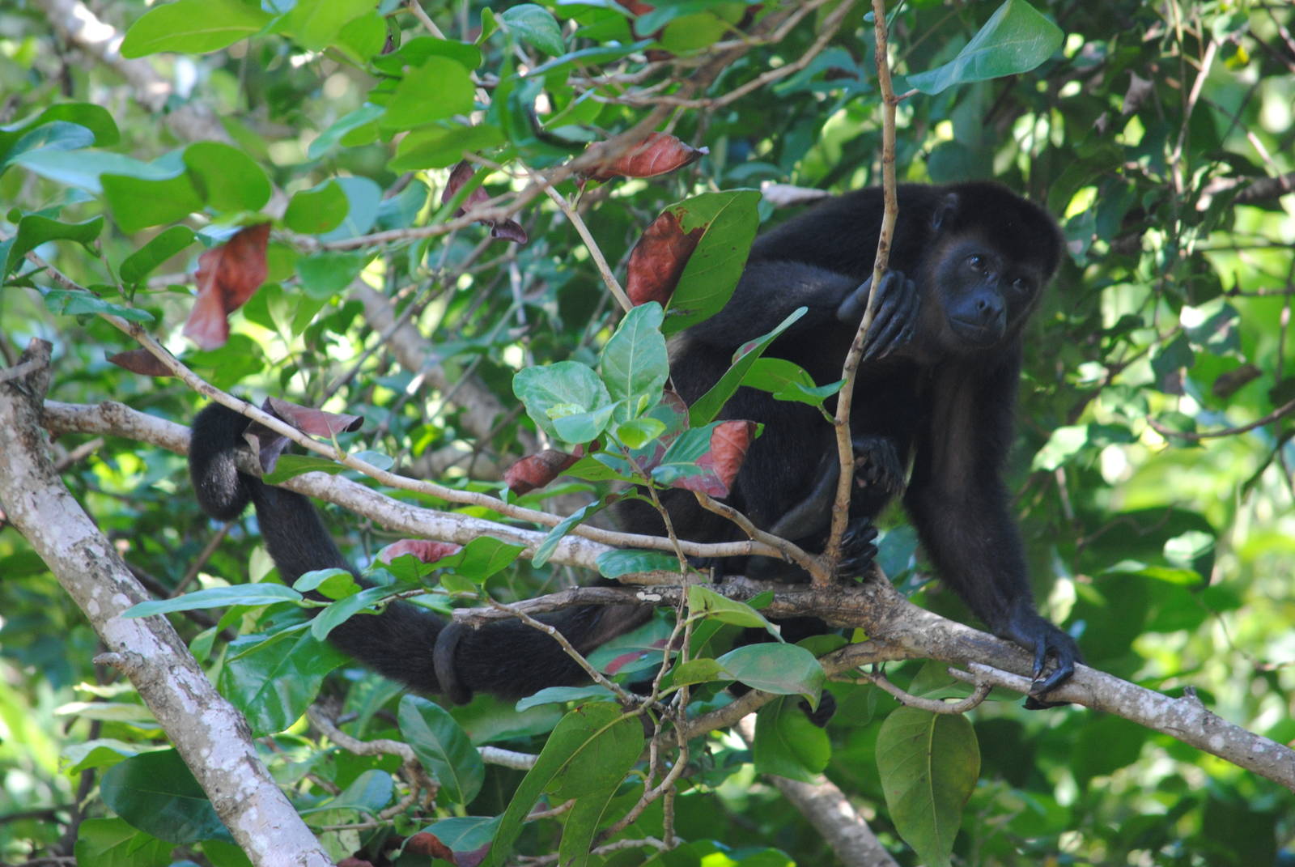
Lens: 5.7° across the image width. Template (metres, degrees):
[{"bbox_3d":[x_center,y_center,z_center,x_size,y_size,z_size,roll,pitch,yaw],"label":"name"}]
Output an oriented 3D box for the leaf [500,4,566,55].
[{"bbox_3d":[-0.087,-0.305,9.800,0.055,0.040,0.014,29,-43,12],"label":"leaf"}]

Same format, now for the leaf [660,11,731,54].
[{"bbox_3d":[0.035,-0.294,9.500,0.052,0.012,0.042,-7,-47,-17],"label":"leaf"}]

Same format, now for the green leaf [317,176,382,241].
[{"bbox_3d":[-0.221,-0.165,9.500,0.050,0.058,0.012,-33,6,-10],"label":"green leaf"}]

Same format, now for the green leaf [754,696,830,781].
[{"bbox_3d":[0.112,0.238,10.100,0.052,0.066,0.018,-11,-6,-8],"label":"green leaf"}]

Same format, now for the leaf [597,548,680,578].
[{"bbox_3d":[-0.008,0.113,11.350,0.075,0.026,0.040,0,-10,0],"label":"leaf"}]

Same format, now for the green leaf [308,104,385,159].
[{"bbox_3d":[-0.221,-0.221,9.500,0.066,0.012,0.038,-32,29,-18],"label":"green leaf"}]

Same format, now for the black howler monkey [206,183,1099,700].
[{"bbox_3d":[-0.014,0.008,11.550,0.710,0.460,0.350,-5,-11,25],"label":"black howler monkey"}]

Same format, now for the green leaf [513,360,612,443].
[{"bbox_3d":[-0.074,-0.028,11.350,0.085,0.070,0.035,0,-10,0],"label":"green leaf"}]

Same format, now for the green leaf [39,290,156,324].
[{"bbox_3d":[-0.416,-0.096,9.800,0.086,0.014,0.042,12,19,11],"label":"green leaf"}]

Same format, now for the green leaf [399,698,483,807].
[{"bbox_3d":[-0.183,0.280,11.500,0.060,0.110,0.020,-29,-6,-18],"label":"green leaf"}]

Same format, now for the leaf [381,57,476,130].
[{"bbox_3d":[-0.159,-0.246,9.400,0.070,0.014,0.058,-6,-52,24],"label":"leaf"}]

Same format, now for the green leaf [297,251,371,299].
[{"bbox_3d":[-0.267,-0.135,11.000,0.063,0.040,0.030,0,-10,0],"label":"green leaf"}]

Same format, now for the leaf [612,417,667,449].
[{"bbox_3d":[-0.007,0.000,11.350,0.048,0.027,0.030,0,-10,0],"label":"leaf"}]

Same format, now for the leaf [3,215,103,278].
[{"bbox_3d":[-0.513,-0.162,11.200,0.085,0.052,0.045,0,-10,0],"label":"leaf"}]

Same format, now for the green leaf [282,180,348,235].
[{"bbox_3d":[-0.282,-0.192,11.000,0.056,0.047,0.025,0,-10,0],"label":"green leaf"}]

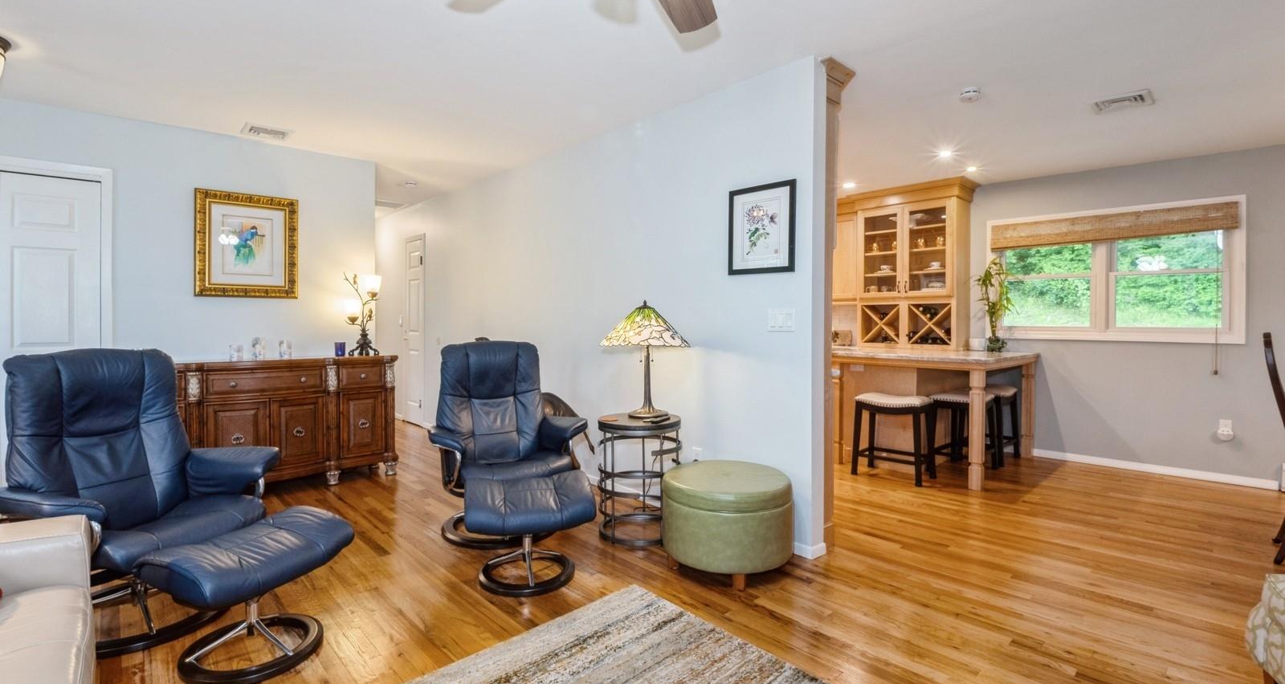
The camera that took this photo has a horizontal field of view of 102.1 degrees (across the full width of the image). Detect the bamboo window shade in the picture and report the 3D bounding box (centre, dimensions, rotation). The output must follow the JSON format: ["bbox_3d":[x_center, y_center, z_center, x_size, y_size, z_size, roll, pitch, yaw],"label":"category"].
[{"bbox_3d":[3.675,-0.918,4.186,1.479,0.217,0.058,2,3,44],"label":"bamboo window shade"}]

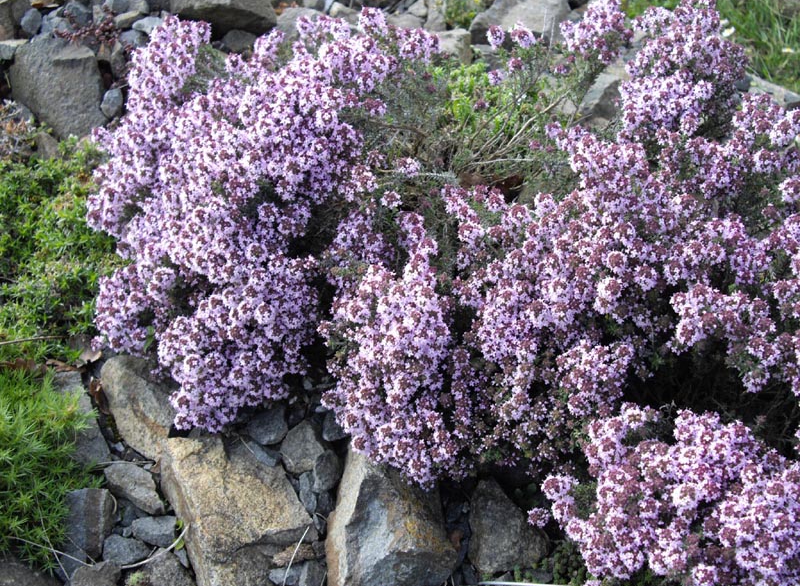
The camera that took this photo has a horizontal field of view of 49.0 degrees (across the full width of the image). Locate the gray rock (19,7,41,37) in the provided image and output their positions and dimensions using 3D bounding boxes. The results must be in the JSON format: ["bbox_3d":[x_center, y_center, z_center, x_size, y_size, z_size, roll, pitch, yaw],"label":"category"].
[{"bbox_3d":[-0.551,-0.404,1.310,0.032,0.041,0.033,0,42,0],"label":"gray rock"}]

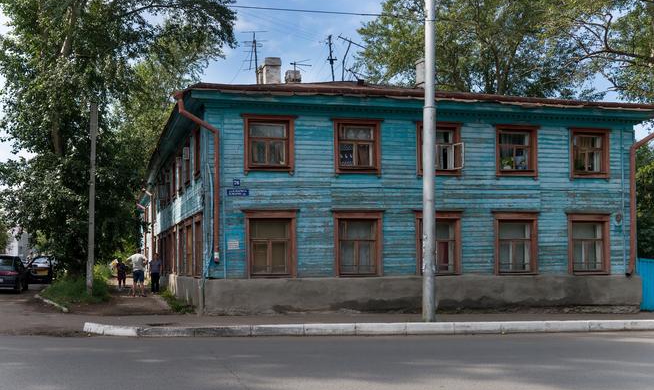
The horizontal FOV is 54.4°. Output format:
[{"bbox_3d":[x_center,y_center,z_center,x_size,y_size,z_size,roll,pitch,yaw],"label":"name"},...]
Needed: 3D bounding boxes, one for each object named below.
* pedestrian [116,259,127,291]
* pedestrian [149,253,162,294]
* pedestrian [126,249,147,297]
[{"bbox_3d":[-9.050,3.492,28.000,0.450,1.480,0.320,0,-3,0],"label":"pedestrian"},{"bbox_3d":[-7.005,3.202,26.000,0.520,1.630,0.320,0,-3,0],"label":"pedestrian"},{"bbox_3d":[-7.150,2.958,23.900,0.780,1.750,0.420,0,-3,-6],"label":"pedestrian"}]

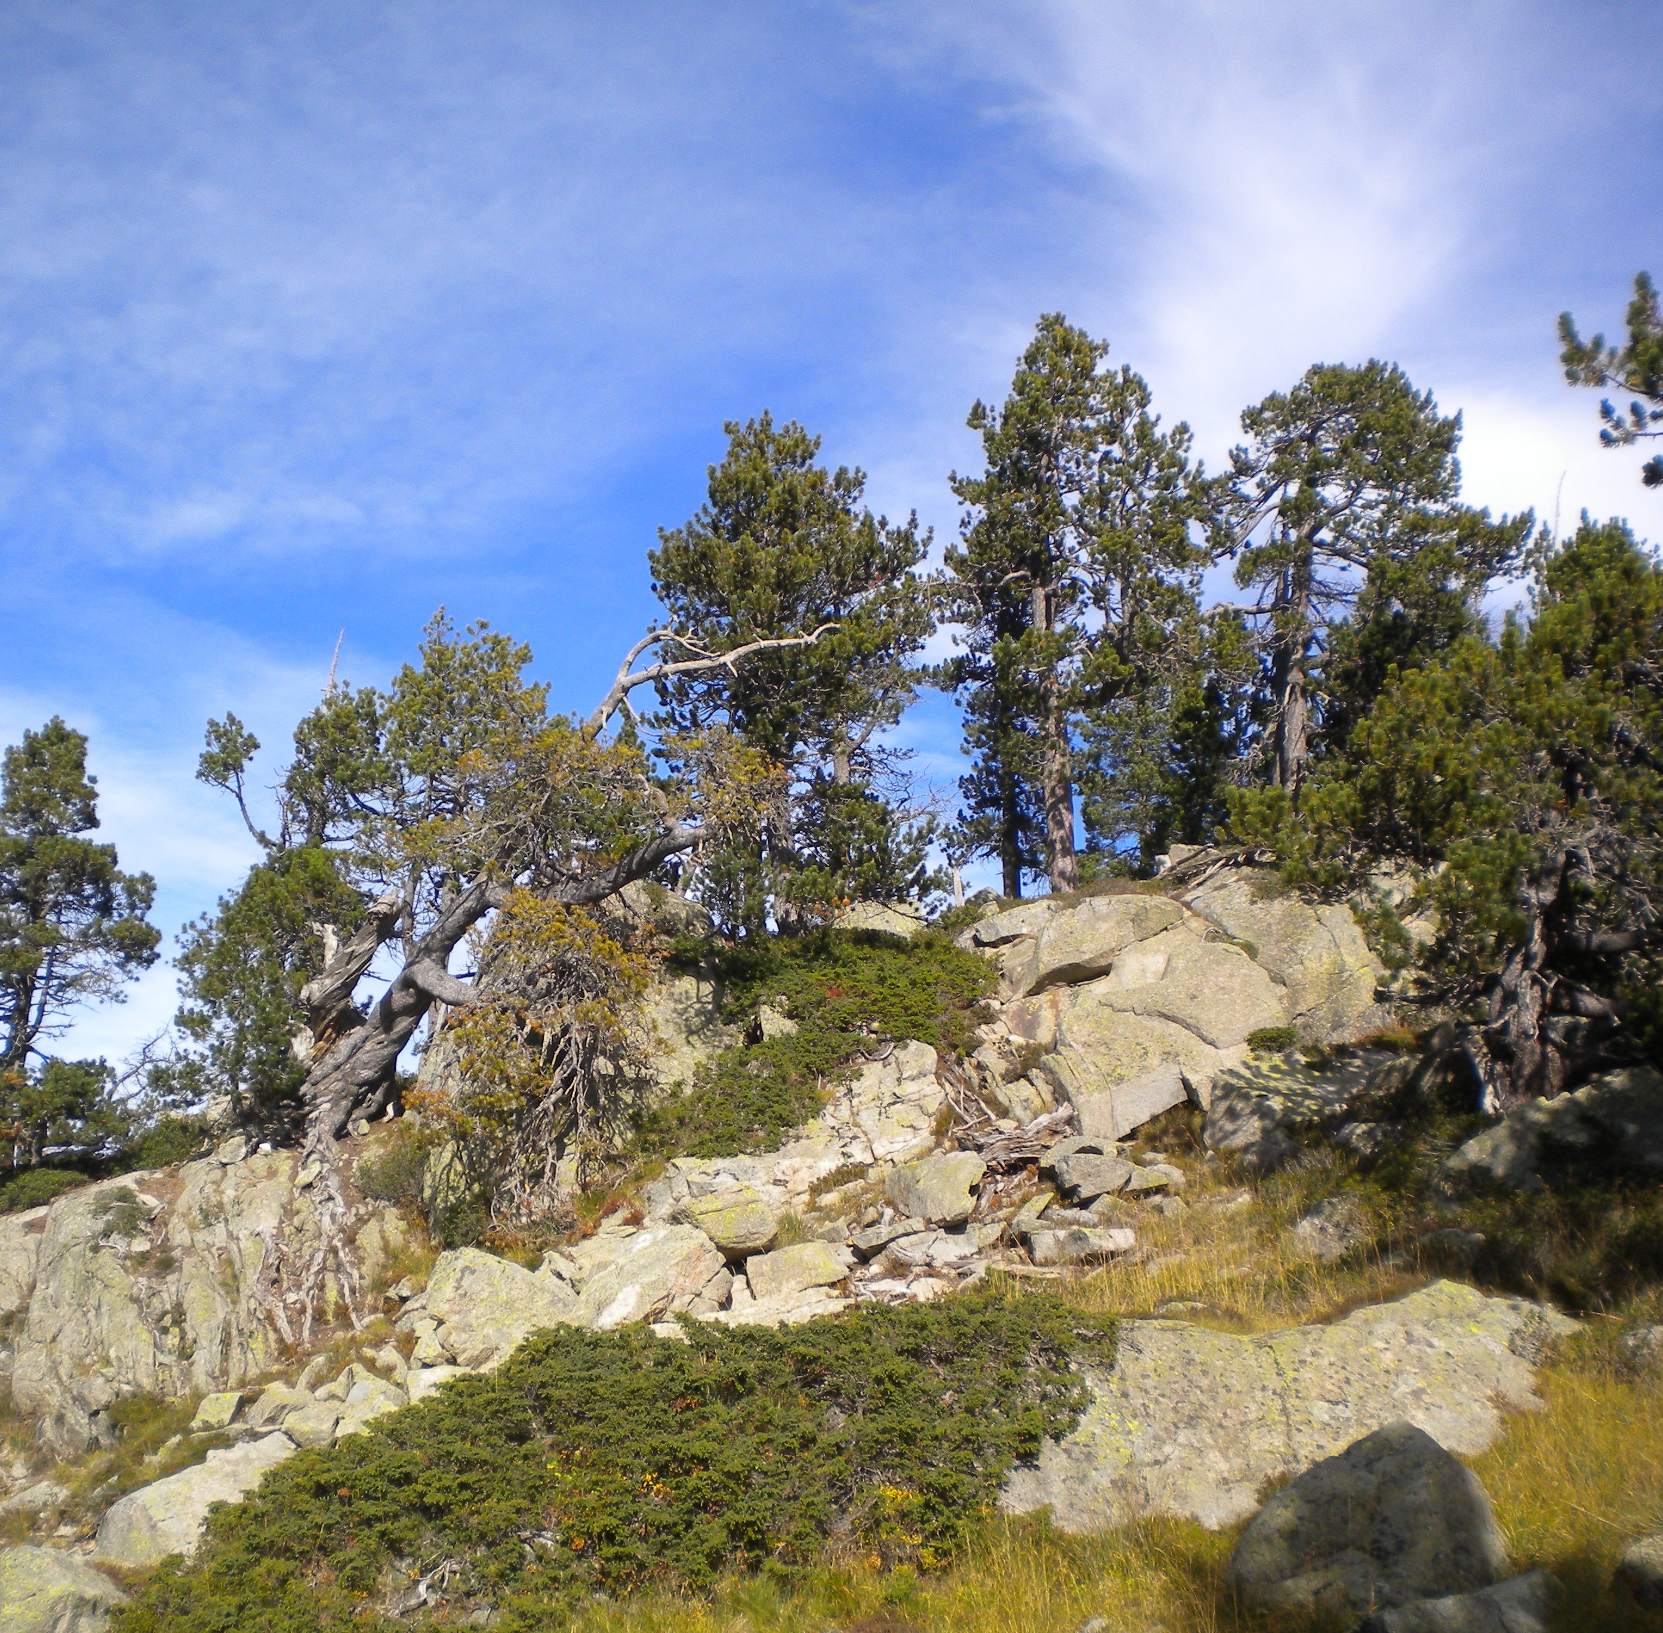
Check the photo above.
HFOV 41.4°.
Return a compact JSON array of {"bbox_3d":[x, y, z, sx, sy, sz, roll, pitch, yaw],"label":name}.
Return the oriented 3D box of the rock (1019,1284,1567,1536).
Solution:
[{"bbox_3d":[1.865,2.392,9.100,2.212,0.933,1.150,2,-7,-18],"label":"rock"}]

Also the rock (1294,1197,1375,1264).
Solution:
[{"bbox_3d":[2.625,2.156,11.500,0.418,0.338,0.380,-2,-7,13],"label":"rock"}]

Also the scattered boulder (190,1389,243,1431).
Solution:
[{"bbox_3d":[-3.296,3.180,11.800,0.285,0.209,0.240,2,-7,-15],"label":"scattered boulder"}]

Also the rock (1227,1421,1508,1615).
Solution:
[{"bbox_3d":[1.796,2.342,7.400,0.919,0.585,0.650,-2,-7,14],"label":"rock"}]

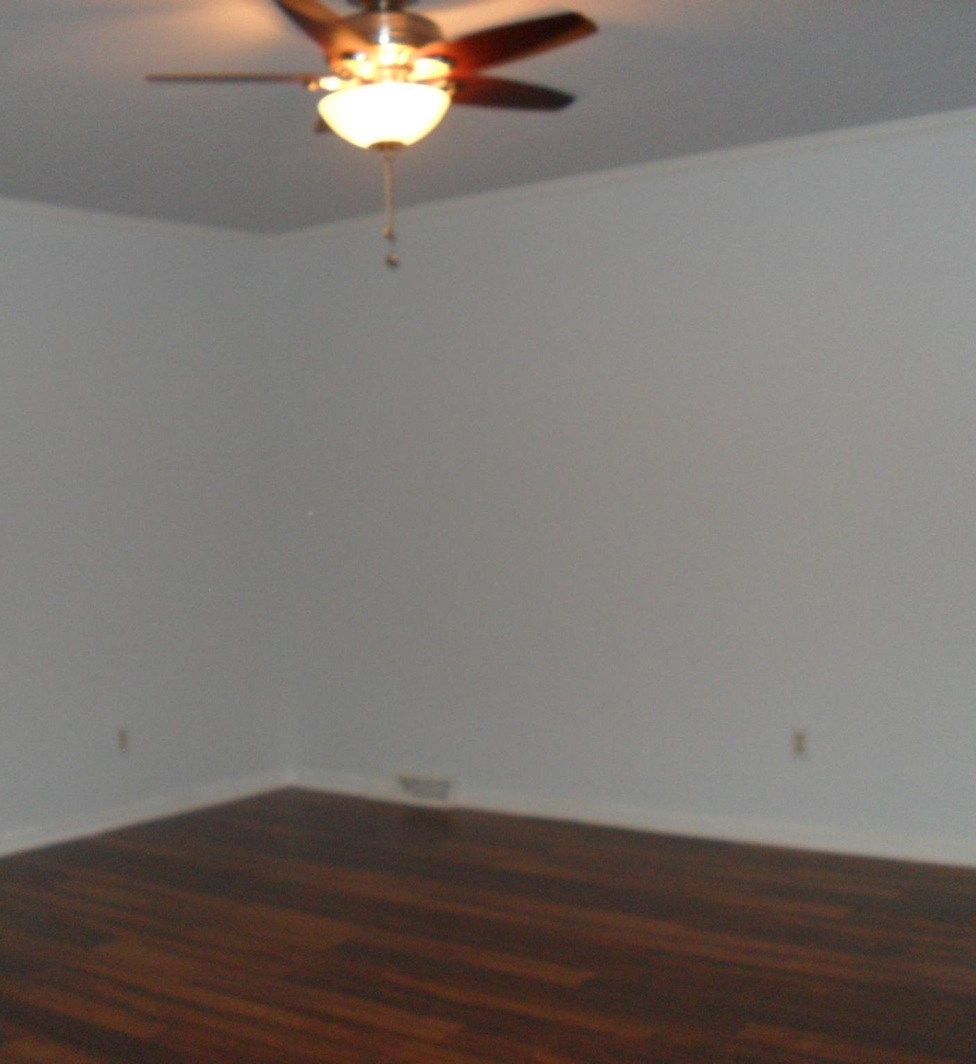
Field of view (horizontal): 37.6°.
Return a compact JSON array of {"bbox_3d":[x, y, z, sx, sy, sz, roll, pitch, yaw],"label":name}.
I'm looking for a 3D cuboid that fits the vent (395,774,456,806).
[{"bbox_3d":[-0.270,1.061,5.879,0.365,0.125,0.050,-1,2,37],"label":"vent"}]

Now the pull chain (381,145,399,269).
[{"bbox_3d":[-0.216,-0.716,3.163,0.030,0.270,0.030,-2,2,0],"label":"pull chain"}]

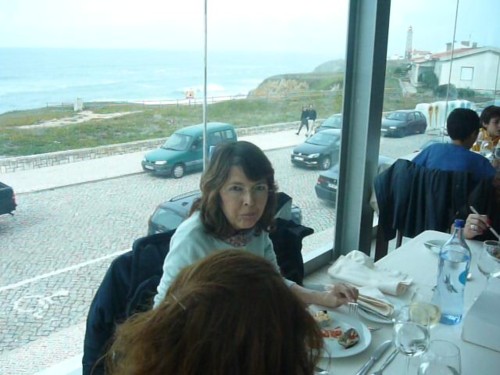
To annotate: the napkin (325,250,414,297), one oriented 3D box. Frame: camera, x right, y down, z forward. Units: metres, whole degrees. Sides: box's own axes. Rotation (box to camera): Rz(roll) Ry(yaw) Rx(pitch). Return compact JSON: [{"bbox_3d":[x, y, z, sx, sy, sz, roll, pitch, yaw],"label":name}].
[{"bbox_3d":[0.416,0.292,1.800,0.270,0.055,0.150,13,19,38],"label":"napkin"}]

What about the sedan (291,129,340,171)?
[{"bbox_3d":[3.598,-1.777,23.303,3.970,1.450,1.680,-12,20,-42],"label":"sedan"}]

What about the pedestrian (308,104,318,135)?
[{"bbox_3d":[3.699,-3.853,30.007,0.520,1.770,0.500,-12,20,-40],"label":"pedestrian"}]

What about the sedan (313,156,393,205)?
[{"bbox_3d":[4.243,-0.404,18.200,1.720,1.420,4.420,15,20,41],"label":"sedan"}]

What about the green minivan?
[{"bbox_3d":[-2.408,-1.558,21.304,4.110,1.800,1.720,-13,20,-43],"label":"green minivan"}]

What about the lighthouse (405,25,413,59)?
[{"bbox_3d":[155.392,-140.666,508.544,6.500,32.000,6.500,5,15,16],"label":"lighthouse"}]

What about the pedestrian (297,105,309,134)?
[{"bbox_3d":[3.063,-3.819,29.933,0.700,1.757,0.500,-12,20,-40],"label":"pedestrian"}]

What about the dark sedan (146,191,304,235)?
[{"bbox_3d":[-0.510,0.858,13.230,1.720,1.480,4.280,14,19,39],"label":"dark sedan"}]

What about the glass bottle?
[{"bbox_3d":[0.592,0.242,1.493,0.086,0.310,0.086,1,15,0],"label":"glass bottle"}]

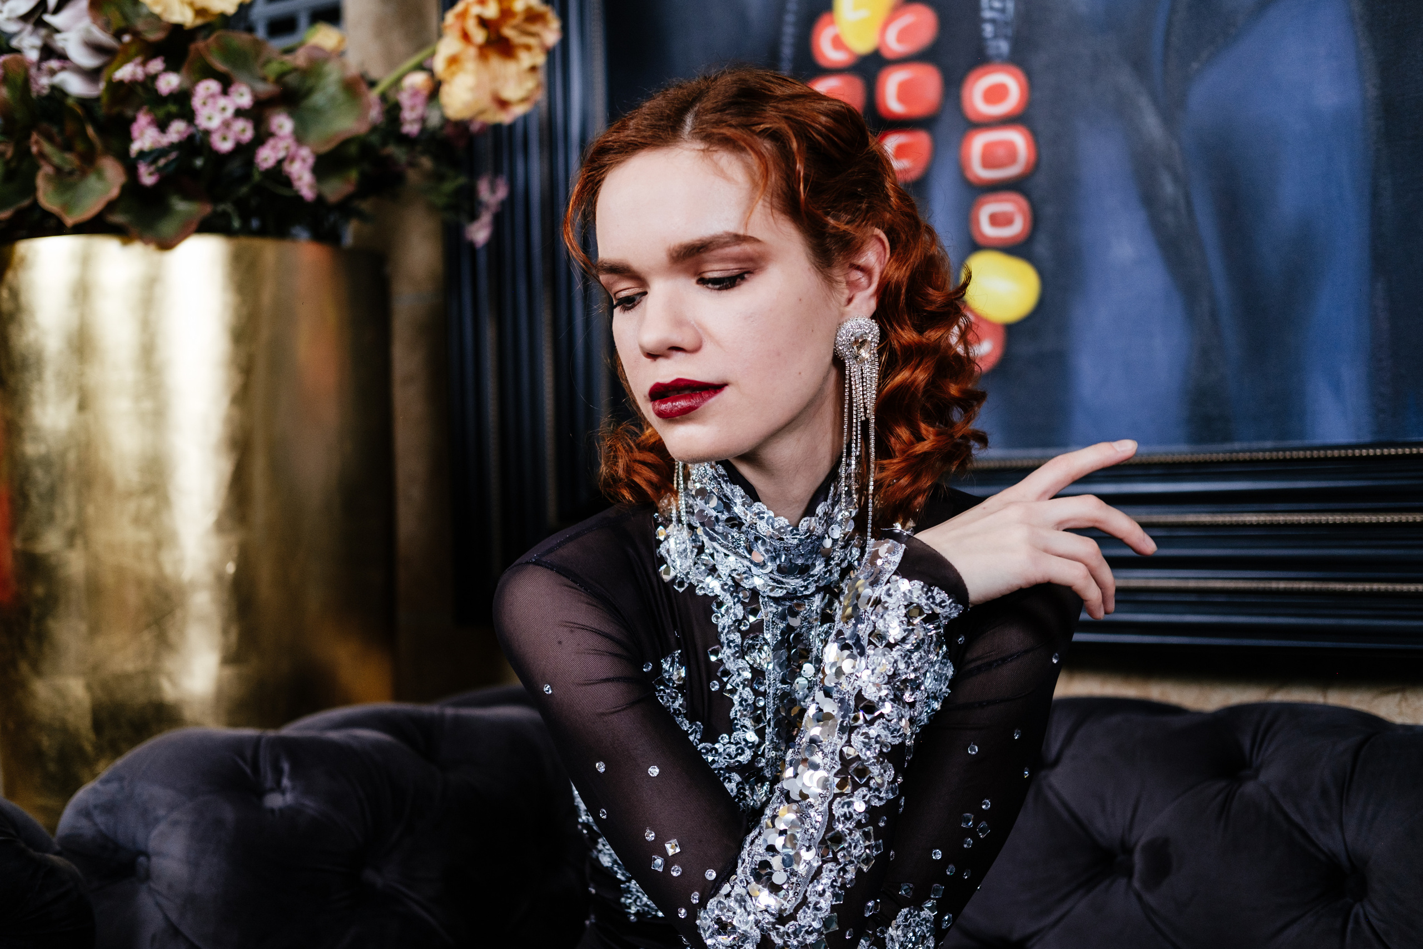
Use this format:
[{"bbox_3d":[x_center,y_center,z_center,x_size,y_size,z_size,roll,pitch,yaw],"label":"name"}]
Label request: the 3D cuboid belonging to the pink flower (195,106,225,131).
[{"bbox_3d":[-0.436,-0.309,1.820,0.024,0.021,0.020,-2,1,-12],"label":"pink flower"}]

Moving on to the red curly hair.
[{"bbox_3d":[0.037,-0.105,1.250,0.235,0.280,0.265,-1,9,38],"label":"red curly hair"}]

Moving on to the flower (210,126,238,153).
[{"bbox_3d":[-0.424,-0.290,1.820,0.022,0.022,0.020,-2,1,-12],"label":"flower"}]

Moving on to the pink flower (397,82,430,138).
[{"bbox_3d":[-0.274,-0.333,1.920,0.028,0.047,0.030,-2,1,-12],"label":"pink flower"}]

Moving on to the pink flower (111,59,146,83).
[{"bbox_3d":[-0.512,-0.354,1.840,0.029,0.020,0.026,-2,1,-12],"label":"pink flower"}]

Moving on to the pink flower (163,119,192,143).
[{"bbox_3d":[-0.464,-0.298,1.820,0.023,0.020,0.020,-2,1,-12],"label":"pink flower"}]

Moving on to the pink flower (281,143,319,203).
[{"bbox_3d":[-0.362,-0.265,1.840,0.031,0.047,0.033,-2,1,-12],"label":"pink flower"}]

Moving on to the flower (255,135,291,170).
[{"bbox_3d":[-0.386,-0.283,1.840,0.030,0.028,0.028,-2,1,-12],"label":"flower"}]

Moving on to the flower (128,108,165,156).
[{"bbox_3d":[-0.493,-0.299,1.830,0.030,0.039,0.032,-2,1,-12],"label":"flower"}]

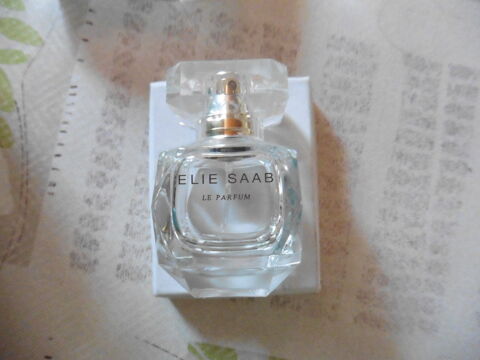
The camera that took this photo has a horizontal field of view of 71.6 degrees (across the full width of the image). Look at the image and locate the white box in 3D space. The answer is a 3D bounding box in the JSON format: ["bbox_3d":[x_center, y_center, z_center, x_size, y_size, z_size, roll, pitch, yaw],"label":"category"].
[{"bbox_3d":[-0.003,0.003,0.175,0.078,0.031,0.102,-2,87,1],"label":"white box"}]

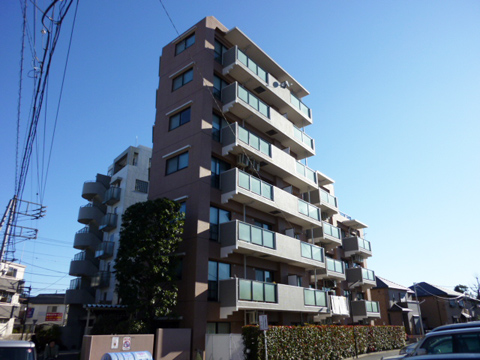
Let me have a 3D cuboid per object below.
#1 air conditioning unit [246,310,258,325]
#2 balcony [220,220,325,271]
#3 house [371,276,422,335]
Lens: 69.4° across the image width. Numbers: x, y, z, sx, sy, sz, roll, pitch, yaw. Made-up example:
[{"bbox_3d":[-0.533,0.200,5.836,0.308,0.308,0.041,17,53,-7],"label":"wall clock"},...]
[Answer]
[{"bbox_3d":[0.834,7.016,17.712,0.320,0.600,0.780,-18,-29,37],"label":"air conditioning unit"},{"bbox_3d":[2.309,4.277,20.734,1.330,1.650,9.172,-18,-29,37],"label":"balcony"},{"bbox_3d":[18.053,16.003,43.628,6.000,7.201,7.800,-21,-30,40],"label":"house"}]

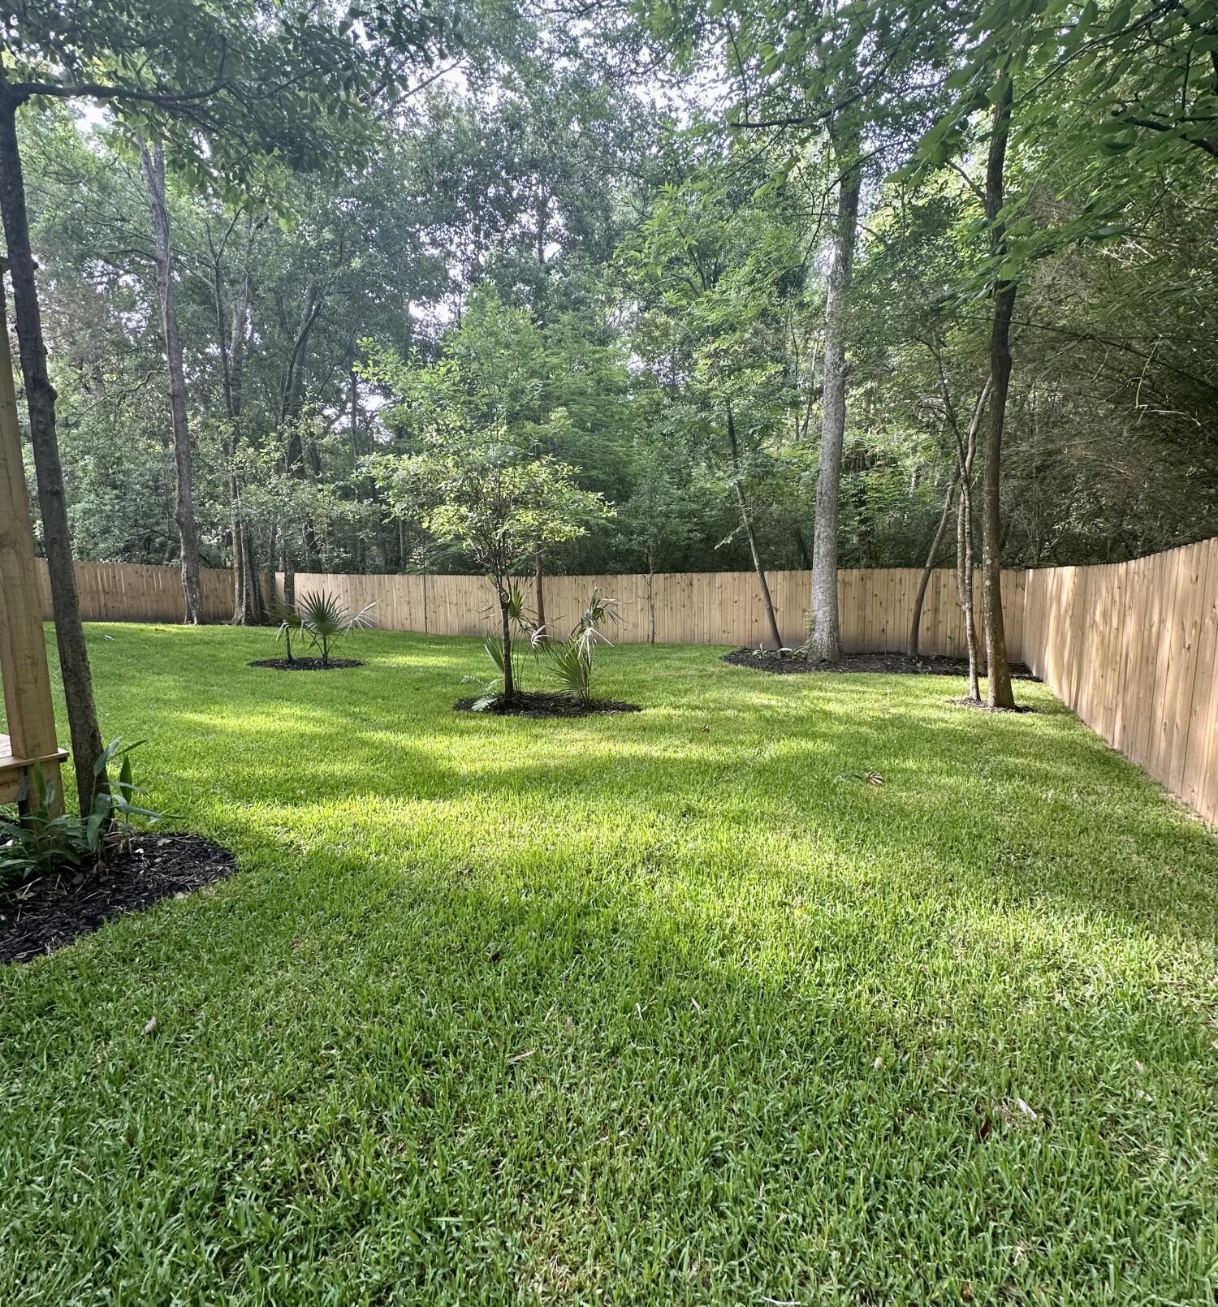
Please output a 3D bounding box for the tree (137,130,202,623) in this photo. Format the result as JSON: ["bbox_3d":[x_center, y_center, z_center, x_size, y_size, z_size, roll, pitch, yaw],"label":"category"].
[{"bbox_3d":[-13.106,-7.823,19.779,0.750,13.900,0.700,-5,8,-32],"label":"tree"}]

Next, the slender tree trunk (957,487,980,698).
[{"bbox_3d":[4.677,-0.730,8.494,0.360,2.690,0.250,3,8,29],"label":"slender tree trunk"}]

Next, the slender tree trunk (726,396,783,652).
[{"bbox_3d":[3.230,-2.797,14.508,1.200,5.420,0.450,1,7,15],"label":"slender tree trunk"}]

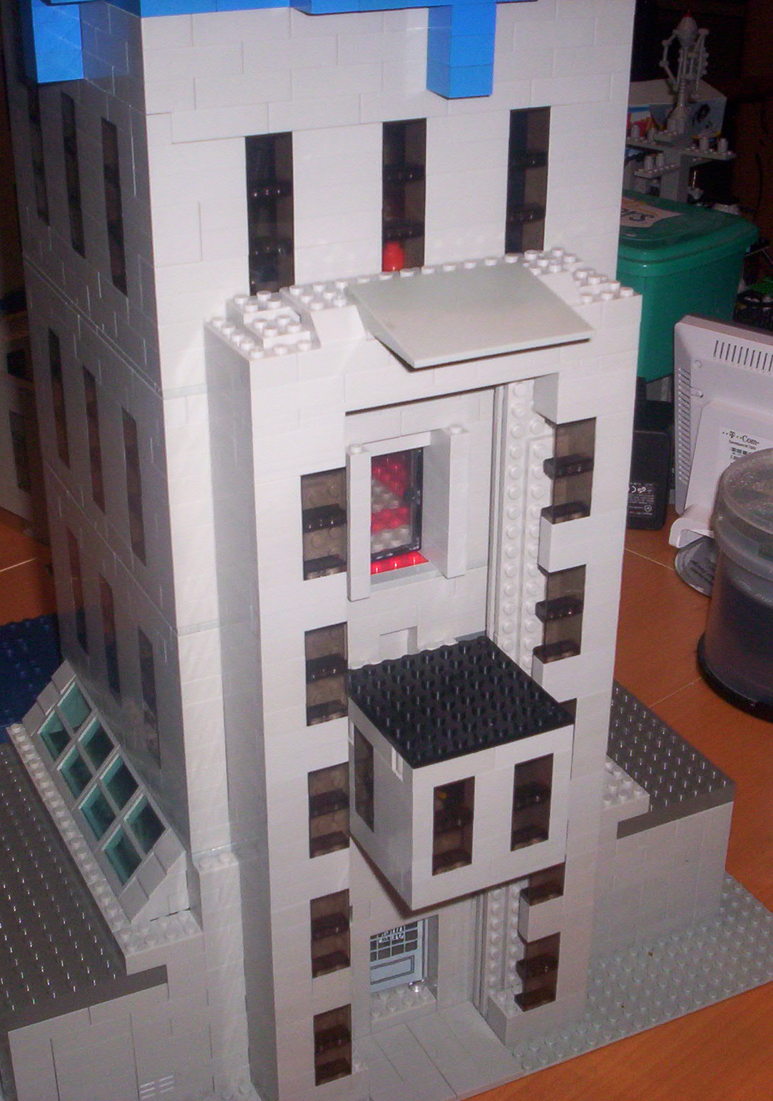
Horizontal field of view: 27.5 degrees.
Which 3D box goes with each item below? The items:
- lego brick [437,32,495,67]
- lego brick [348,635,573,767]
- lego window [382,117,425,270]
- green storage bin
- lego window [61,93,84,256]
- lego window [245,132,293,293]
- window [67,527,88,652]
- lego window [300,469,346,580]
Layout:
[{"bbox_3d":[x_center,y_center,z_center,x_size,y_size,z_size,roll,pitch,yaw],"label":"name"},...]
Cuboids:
[{"bbox_3d":[0.024,-0.161,0.504,0.016,0.010,0.016,-12,30,-23],"label":"lego brick"},{"bbox_3d":[0.024,0.053,0.572,0.064,0.005,0.064,-13,30,-23],"label":"lego brick"},{"bbox_3d":[0.004,-0.116,0.532,0.016,0.058,0.008,-13,30,-23],"label":"lego window"},{"bbox_3d":[0.198,-0.235,1.364,0.135,0.117,0.185,-21,34,-35],"label":"green storage bin"},{"bbox_3d":[-0.108,-0.134,0.566,0.008,0.058,0.016,-12,30,-23],"label":"lego window"},{"bbox_3d":[-0.039,-0.107,0.513,0.016,0.058,0.008,-13,30,-24],"label":"lego window"},{"bbox_3d":[-0.131,0.017,0.691,0.008,0.058,0.016,-13,30,-24],"label":"window"},{"bbox_3d":[-0.022,-0.010,0.522,0.016,0.038,0.008,-12,30,-23],"label":"lego window"}]

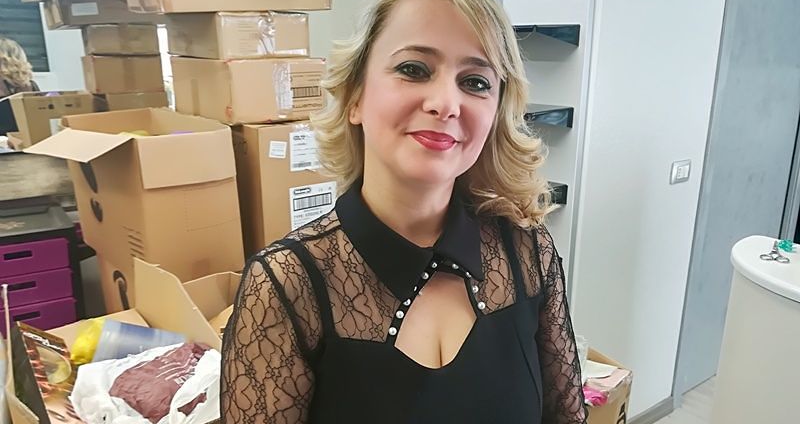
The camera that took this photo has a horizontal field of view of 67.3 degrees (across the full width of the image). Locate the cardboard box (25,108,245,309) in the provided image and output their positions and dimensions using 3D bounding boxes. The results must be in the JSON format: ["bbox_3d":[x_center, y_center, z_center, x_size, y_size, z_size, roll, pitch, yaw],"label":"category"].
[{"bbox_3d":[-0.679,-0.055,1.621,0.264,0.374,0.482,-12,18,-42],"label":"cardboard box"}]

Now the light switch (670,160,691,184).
[{"bbox_3d":[1.030,-0.144,2.197,0.120,0.081,0.011,-9,17,-36],"label":"light switch"}]

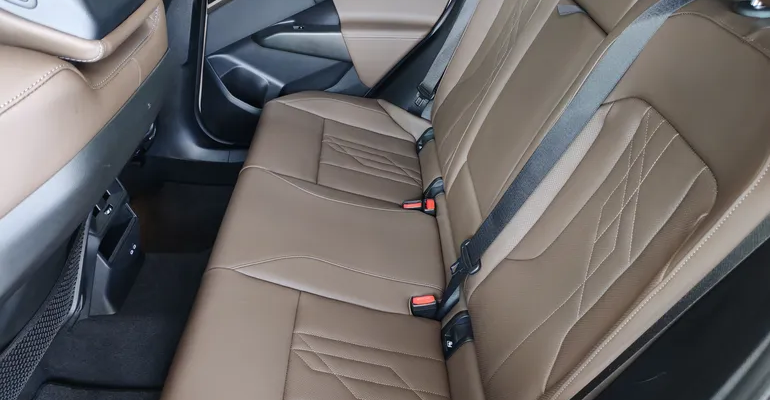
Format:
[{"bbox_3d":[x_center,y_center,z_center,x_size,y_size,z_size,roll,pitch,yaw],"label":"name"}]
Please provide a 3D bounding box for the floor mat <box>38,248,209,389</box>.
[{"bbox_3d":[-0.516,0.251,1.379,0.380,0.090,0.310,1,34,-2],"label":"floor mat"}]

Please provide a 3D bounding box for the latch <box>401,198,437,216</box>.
[{"bbox_3d":[0.085,0.019,1.458,0.084,0.042,0.046,1,34,-2],"label":"latch"}]

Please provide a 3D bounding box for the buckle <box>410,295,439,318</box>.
[{"bbox_3d":[0.076,0.209,1.163,0.052,0.048,0.032,1,34,-2],"label":"buckle"}]

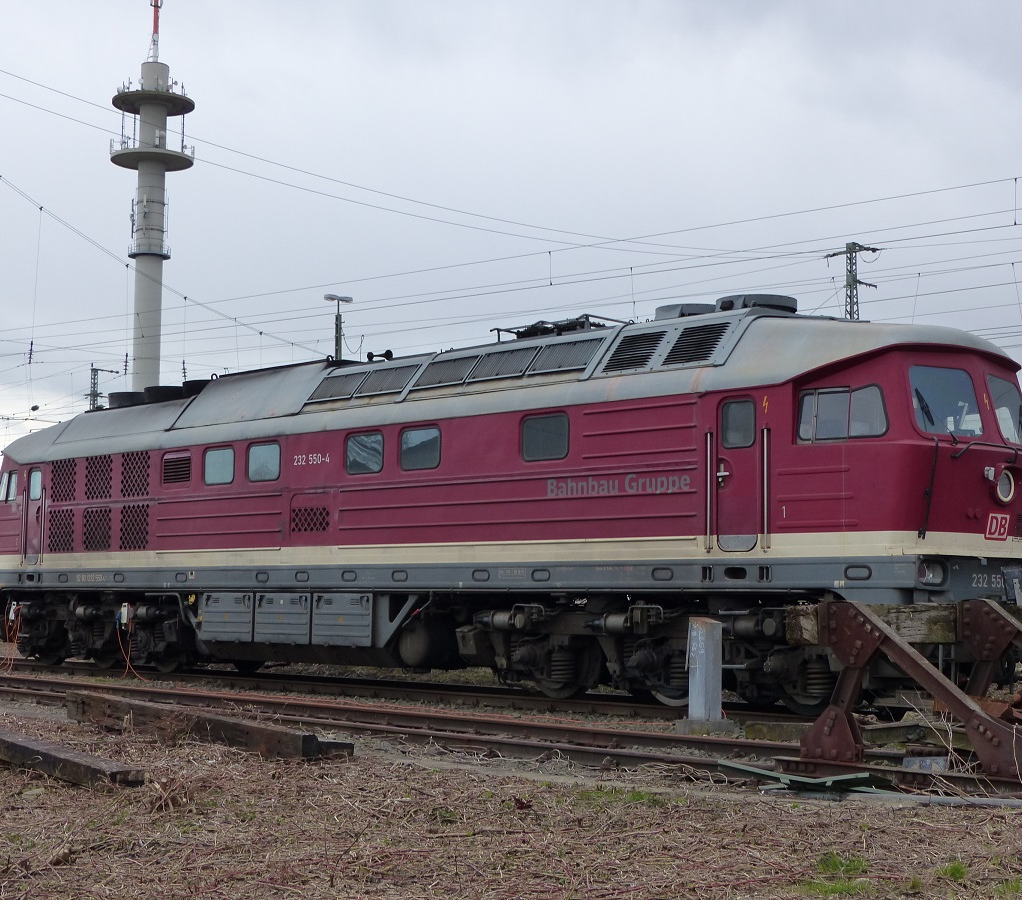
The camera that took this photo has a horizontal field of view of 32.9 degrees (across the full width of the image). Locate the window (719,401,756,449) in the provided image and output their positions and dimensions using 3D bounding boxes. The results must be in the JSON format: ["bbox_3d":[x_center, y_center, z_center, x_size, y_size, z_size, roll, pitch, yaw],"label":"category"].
[{"bbox_3d":[2.400,-0.269,18.266,0.460,0.518,0.070,-4,-7,44],"label":"window"}]

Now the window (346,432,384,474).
[{"bbox_3d":[-1.902,0.055,22.696,0.070,0.537,0.794,5,-7,-43],"label":"window"}]

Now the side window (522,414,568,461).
[{"bbox_3d":[0.413,-0.136,20.265,0.070,0.550,0.792,5,-7,-43],"label":"side window"}]

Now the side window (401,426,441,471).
[{"bbox_3d":[-1.126,-0.005,21.881,0.070,0.533,0.782,5,-7,-43],"label":"side window"}]

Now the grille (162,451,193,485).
[{"bbox_3d":[-4.984,0.271,25.937,0.070,0.493,0.800,5,-7,-43],"label":"grille"}]

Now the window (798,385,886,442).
[{"bbox_3d":[3.351,-0.361,17.491,1.070,0.544,0.070,-4,-7,44],"label":"window"}]

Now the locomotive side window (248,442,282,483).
[{"bbox_3d":[-3.444,0.183,24.316,0.070,0.550,0.782,5,-7,-43],"label":"locomotive side window"}]

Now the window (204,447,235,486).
[{"bbox_3d":[-4.212,0.250,25.123,0.070,0.537,0.776,5,-7,-43],"label":"window"}]

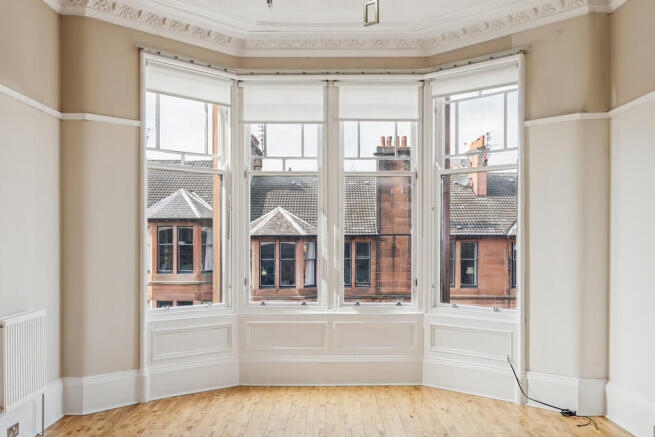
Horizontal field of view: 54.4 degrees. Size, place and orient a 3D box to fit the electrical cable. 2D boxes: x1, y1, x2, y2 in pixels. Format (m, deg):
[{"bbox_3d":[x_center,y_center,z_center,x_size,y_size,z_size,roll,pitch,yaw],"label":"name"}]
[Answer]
[{"bbox_3d":[1.779,1.335,4.975,0.228,0.385,0.882,1,-1,-32],"label":"electrical cable"}]

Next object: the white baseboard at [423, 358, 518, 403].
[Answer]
[{"bbox_3d":[1.231,1.405,5.600,0.950,0.275,0.050,-1,-1,44],"label":"white baseboard"}]

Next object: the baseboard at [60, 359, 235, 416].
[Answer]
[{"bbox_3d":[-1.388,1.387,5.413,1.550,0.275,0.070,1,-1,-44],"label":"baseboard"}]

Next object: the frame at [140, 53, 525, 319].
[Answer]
[{"bbox_3d":[0.045,-0.235,5.620,3.140,2.240,0.760,0,-1,0],"label":"frame"}]

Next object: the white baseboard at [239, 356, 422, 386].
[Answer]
[{"bbox_3d":[0.033,1.421,5.930,1.720,0.275,0.050,0,-1,0],"label":"white baseboard"}]

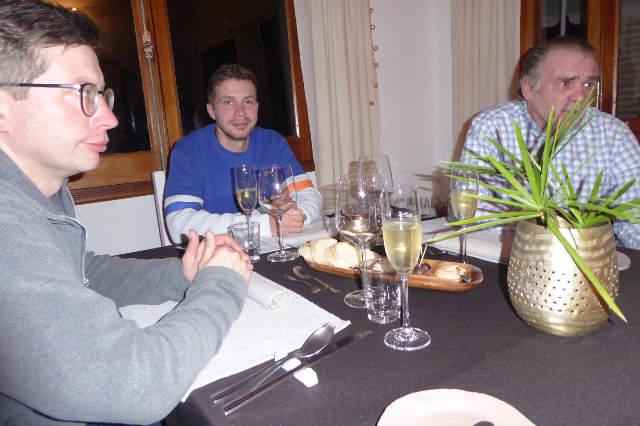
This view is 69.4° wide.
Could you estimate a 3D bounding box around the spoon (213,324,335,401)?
[{"bbox_3d":[-0.048,0.186,0.584,0.043,0.026,0.195,7,20,45],"label":"spoon"}]

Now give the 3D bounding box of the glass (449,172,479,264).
[{"bbox_3d":[0.280,0.012,0.890,0.064,0.211,0.064,-4,11,1],"label":"glass"}]

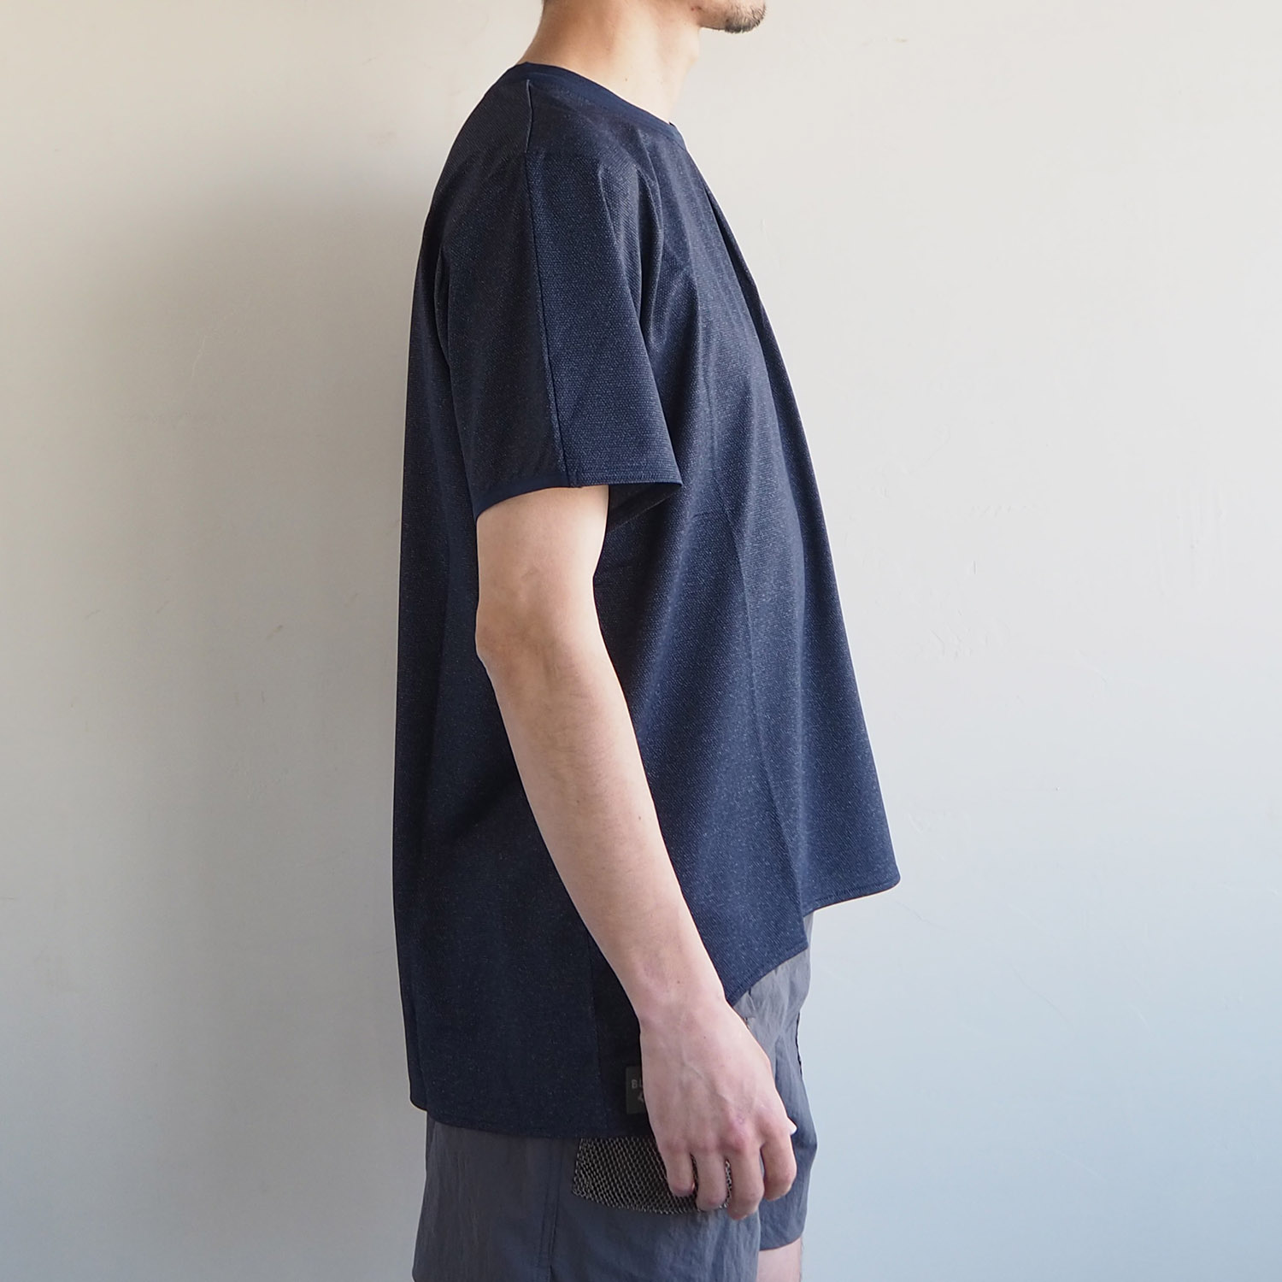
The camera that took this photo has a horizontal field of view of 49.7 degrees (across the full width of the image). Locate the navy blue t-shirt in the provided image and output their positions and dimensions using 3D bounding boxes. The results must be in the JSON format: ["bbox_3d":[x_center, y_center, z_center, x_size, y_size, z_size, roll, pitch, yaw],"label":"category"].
[{"bbox_3d":[0.005,-0.050,1.130,0.390,0.780,0.490,0,0,4],"label":"navy blue t-shirt"}]

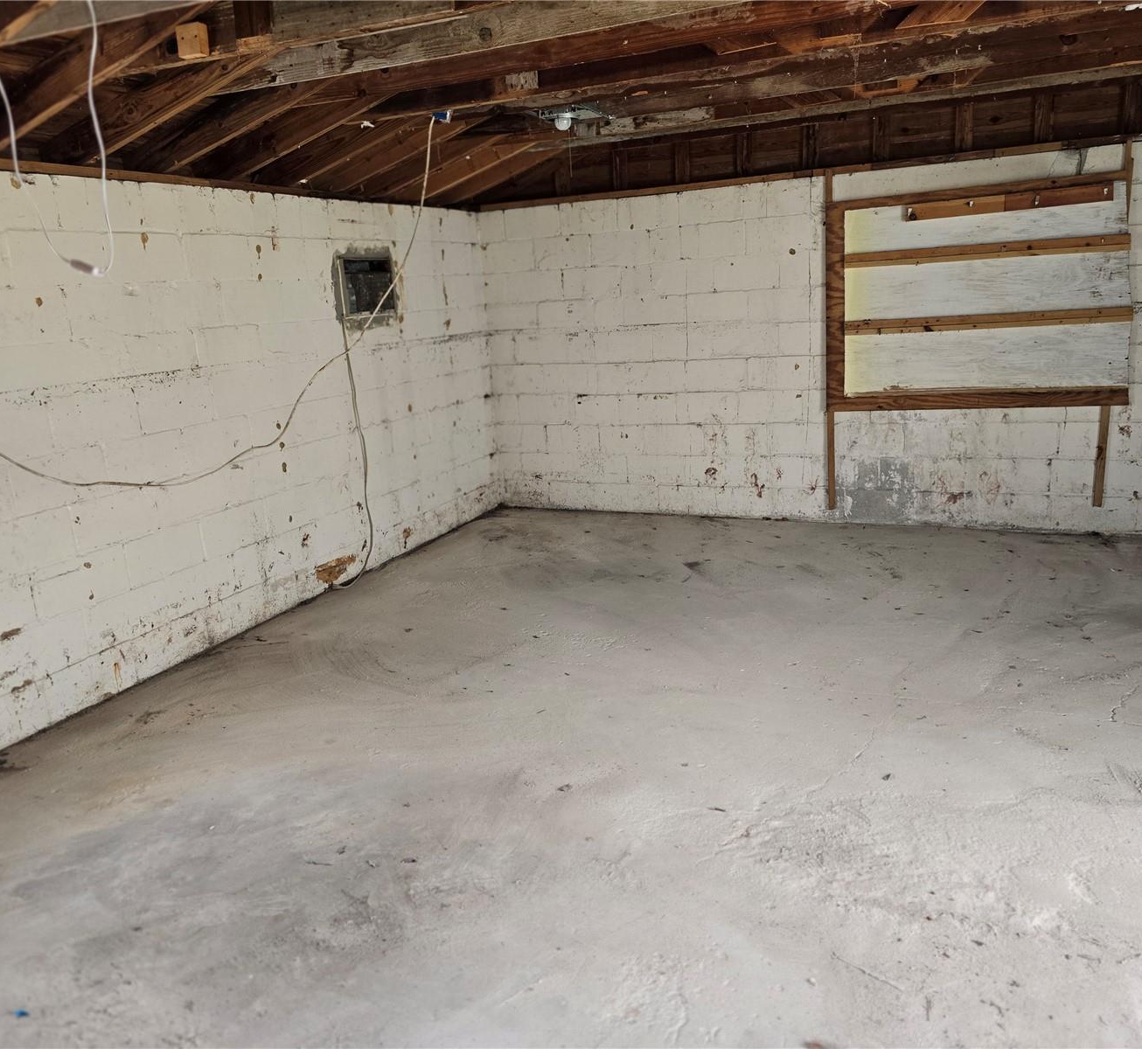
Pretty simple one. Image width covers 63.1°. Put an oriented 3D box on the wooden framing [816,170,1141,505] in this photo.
[{"bbox_3d":[2.208,-0.946,5.176,1.570,1.850,0.100,3,16,25],"label":"wooden framing"}]

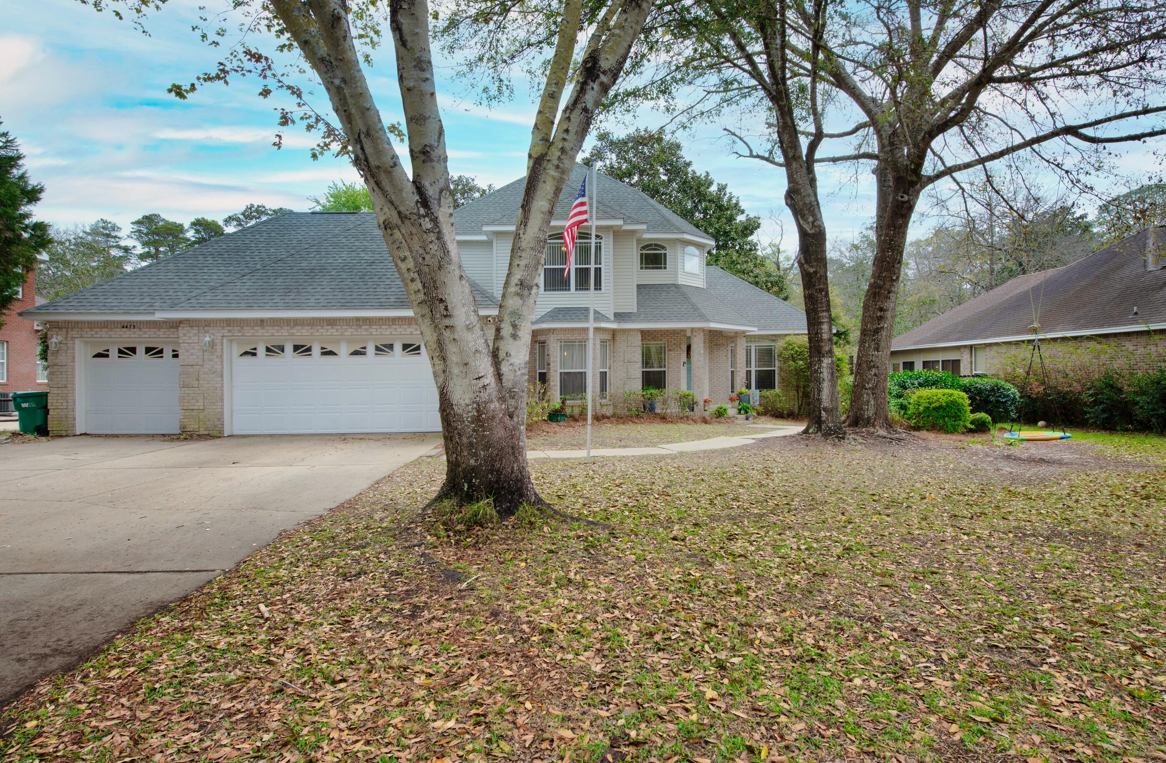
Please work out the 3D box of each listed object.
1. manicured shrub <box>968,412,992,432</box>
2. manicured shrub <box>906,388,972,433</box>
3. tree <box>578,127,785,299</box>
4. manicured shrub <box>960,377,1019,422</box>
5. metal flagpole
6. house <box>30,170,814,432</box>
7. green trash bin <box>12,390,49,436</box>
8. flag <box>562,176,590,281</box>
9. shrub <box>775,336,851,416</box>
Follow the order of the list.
[{"bbox_3d":[9.520,0.955,14.750,0.560,0.480,0.560,0,1,0],"label":"manicured shrub"},{"bbox_3d":[8.500,0.670,14.700,1.420,1.030,1.350,0,1,0],"label":"manicured shrub"},{"bbox_3d":[5.500,-6.400,34.000,11.400,14.900,10.800,0,1,0],"label":"tree"},{"bbox_3d":[11.700,0.510,17.600,1.750,1.280,1.600,0,1,0],"label":"manicured shrub"},{"bbox_3d":[0.154,-1.178,10.400,0.080,4.980,0.080,1,0,0],"label":"metal flagpole"},{"bbox_3d":[-1.850,-3.700,20.800,20.200,9.700,15.500,0,1,0],"label":"house"},{"bbox_3d":[-12.500,0.730,14.300,0.880,1.030,0.680,0,1,-10],"label":"green trash bin"},{"bbox_3d":[-0.122,-2.560,10.350,0.480,1.710,0.320,0,1,0],"label":"flag"},{"bbox_3d":[7.420,-0.155,19.800,2.300,2.620,1.800,0,1,0],"label":"shrub"}]

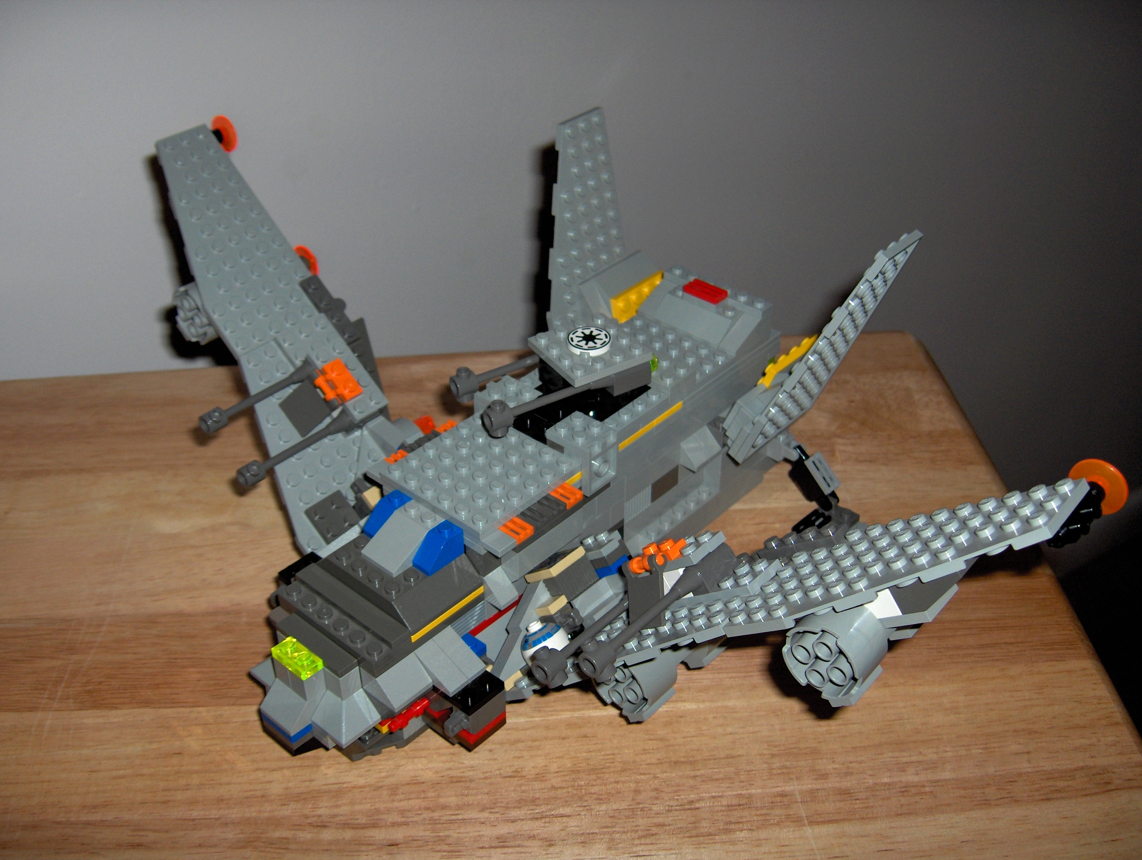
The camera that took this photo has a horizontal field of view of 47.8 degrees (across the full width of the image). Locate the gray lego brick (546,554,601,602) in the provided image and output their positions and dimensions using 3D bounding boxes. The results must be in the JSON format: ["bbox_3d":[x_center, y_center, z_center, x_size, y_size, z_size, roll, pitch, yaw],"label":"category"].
[{"bbox_3d":[0.000,0.052,0.444,0.016,0.010,0.008,-34,7,-37],"label":"gray lego brick"}]

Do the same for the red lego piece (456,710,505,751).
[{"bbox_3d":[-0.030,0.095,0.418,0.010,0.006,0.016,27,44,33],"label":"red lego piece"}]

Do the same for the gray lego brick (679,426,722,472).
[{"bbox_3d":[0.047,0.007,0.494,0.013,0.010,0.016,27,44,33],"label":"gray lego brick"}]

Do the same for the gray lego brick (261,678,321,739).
[{"bbox_3d":[-0.087,0.085,0.405,0.016,0.010,0.014,27,44,33],"label":"gray lego brick"}]

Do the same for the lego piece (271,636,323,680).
[{"bbox_3d":[-0.086,0.072,0.404,0.016,0.005,0.008,27,44,33],"label":"lego piece"}]

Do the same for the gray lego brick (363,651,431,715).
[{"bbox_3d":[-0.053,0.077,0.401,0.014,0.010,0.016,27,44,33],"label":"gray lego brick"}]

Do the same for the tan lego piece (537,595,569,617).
[{"bbox_3d":[-0.006,0.059,0.433,0.008,0.003,0.008,-35,9,-37],"label":"tan lego piece"}]

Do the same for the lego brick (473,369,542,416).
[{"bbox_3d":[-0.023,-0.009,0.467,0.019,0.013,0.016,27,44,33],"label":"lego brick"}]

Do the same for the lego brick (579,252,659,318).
[{"bbox_3d":[0.023,-0.060,0.531,0.011,0.016,0.037,16,37,41],"label":"lego brick"}]

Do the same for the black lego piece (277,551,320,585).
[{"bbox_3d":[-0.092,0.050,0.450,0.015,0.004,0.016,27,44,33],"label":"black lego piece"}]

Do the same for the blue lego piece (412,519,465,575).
[{"bbox_3d":[-0.043,0.038,0.417,0.008,0.011,0.016,27,44,33],"label":"blue lego piece"}]

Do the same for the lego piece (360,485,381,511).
[{"bbox_3d":[-0.070,0.025,0.465,0.008,0.003,0.008,-33,82,-37],"label":"lego piece"}]

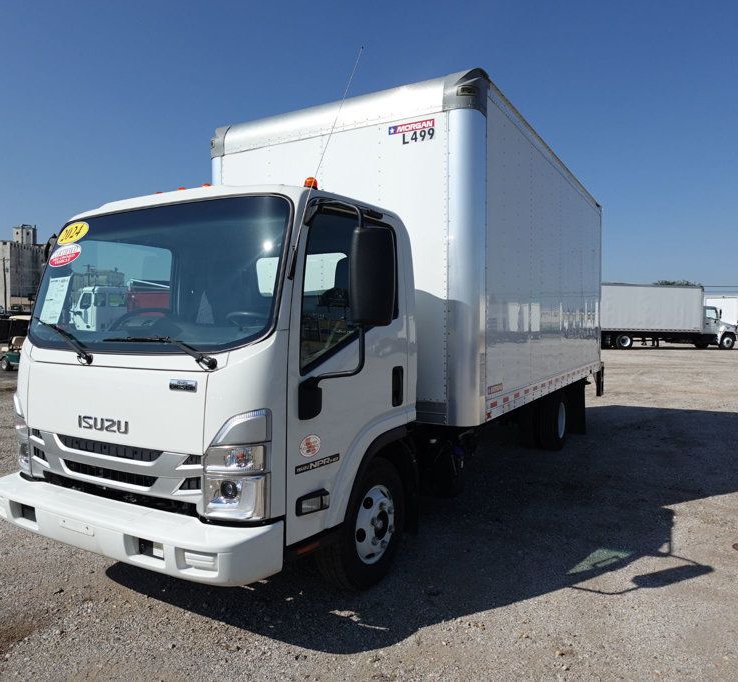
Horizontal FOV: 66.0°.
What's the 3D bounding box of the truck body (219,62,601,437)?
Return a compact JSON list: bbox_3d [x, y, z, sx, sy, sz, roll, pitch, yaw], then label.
[{"bbox_3d":[1.002,-0.722,6.871,2.572,2.470,5.410,1,2,31],"label":"truck body"}]

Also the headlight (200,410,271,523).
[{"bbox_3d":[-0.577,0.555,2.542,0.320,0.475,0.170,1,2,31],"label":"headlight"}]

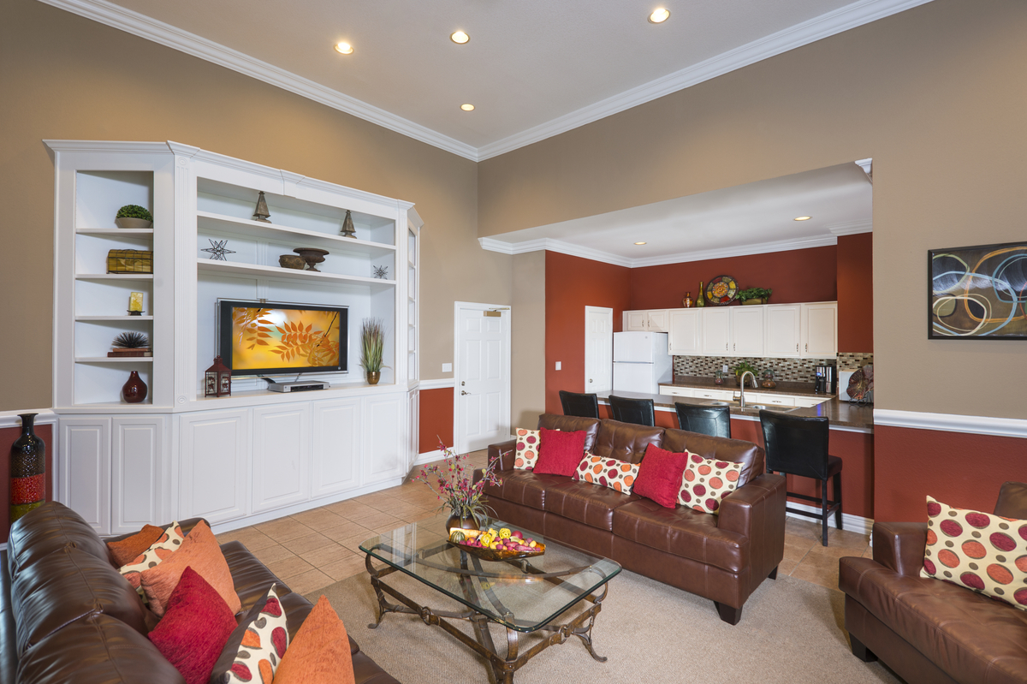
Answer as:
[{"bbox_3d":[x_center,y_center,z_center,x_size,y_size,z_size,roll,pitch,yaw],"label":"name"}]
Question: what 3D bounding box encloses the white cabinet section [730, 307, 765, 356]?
[{"bbox_3d":[3.613,-0.157,7.353,0.477,0.764,0.330,0,0,42],"label":"white cabinet section"}]

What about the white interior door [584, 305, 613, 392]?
[{"bbox_3d":[1.412,0.487,8.027,0.090,2.120,0.850,0,0,42],"label":"white interior door"}]

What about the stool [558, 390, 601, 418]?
[{"bbox_3d":[0.883,1.063,5.449,0.487,1.000,0.562,0,0,43],"label":"stool"}]

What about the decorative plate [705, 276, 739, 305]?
[{"bbox_3d":[3.244,-0.783,7.533,0.490,0.490,0.050,0,-14,42],"label":"decorative plate"}]

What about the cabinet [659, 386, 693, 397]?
[{"bbox_3d":[2.722,1.121,7.714,0.550,0.860,0.620,0,0,42],"label":"cabinet"}]

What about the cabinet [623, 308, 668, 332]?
[{"bbox_3d":[2.357,-0.348,8.377,0.840,0.385,0.335,0,0,43],"label":"cabinet"}]

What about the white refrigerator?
[{"bbox_3d":[2.185,0.706,8.181,0.725,1.703,0.750,0,0,43],"label":"white refrigerator"}]

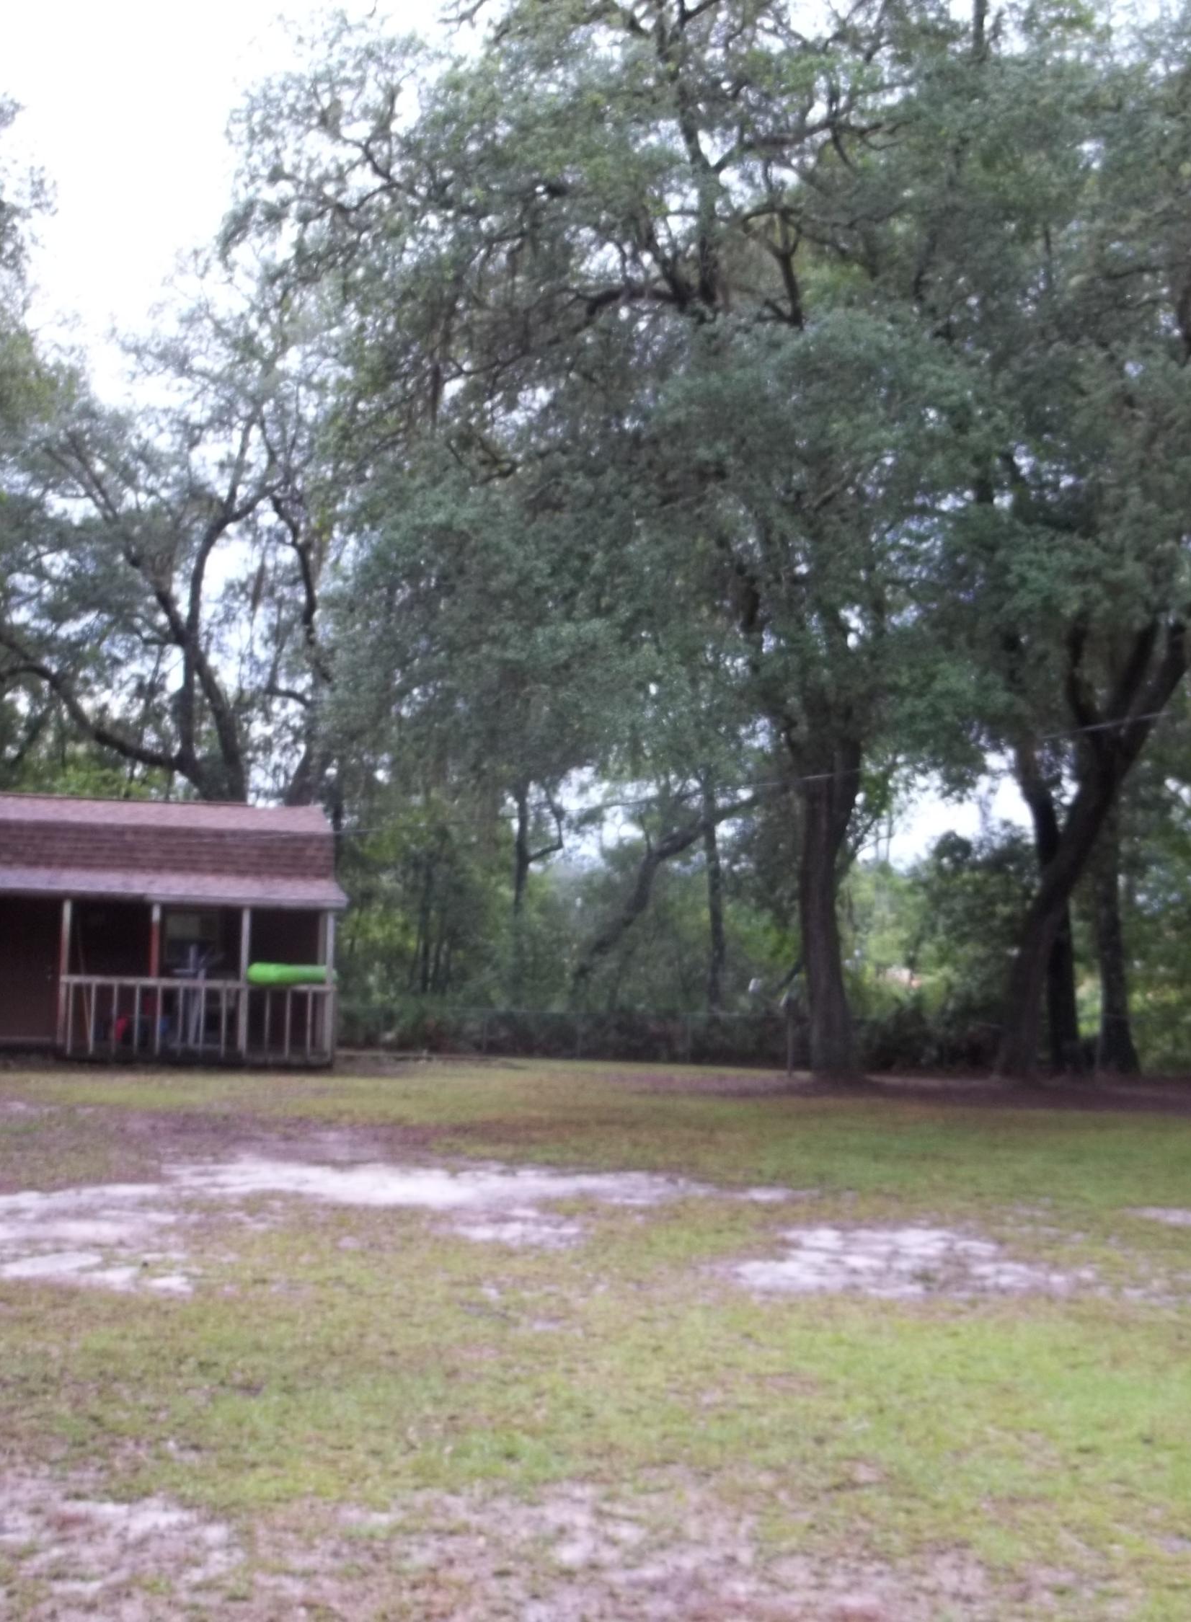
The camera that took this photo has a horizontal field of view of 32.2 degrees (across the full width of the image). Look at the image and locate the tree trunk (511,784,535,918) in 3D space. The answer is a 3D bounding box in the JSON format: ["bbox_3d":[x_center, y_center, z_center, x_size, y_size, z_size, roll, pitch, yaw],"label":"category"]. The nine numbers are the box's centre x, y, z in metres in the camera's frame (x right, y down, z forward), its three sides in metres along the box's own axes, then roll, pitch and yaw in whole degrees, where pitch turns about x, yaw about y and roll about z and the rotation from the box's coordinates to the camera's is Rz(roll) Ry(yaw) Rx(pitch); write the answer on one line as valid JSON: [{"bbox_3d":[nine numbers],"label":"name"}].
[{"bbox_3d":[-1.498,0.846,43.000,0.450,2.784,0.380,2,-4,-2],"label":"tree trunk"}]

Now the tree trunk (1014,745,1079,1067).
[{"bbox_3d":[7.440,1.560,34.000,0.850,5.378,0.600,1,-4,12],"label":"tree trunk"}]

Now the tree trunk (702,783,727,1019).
[{"bbox_3d":[2.352,1.680,41.000,0.460,4.671,0.400,1,-4,3],"label":"tree trunk"}]

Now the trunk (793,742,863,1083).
[{"bbox_3d":[3.550,1.459,31.500,1.000,5.215,0.800,1,-4,6],"label":"trunk"}]

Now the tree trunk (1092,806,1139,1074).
[{"bbox_3d":[8.442,2.100,33.500,0.720,4.338,0.600,1,-4,14],"label":"tree trunk"}]

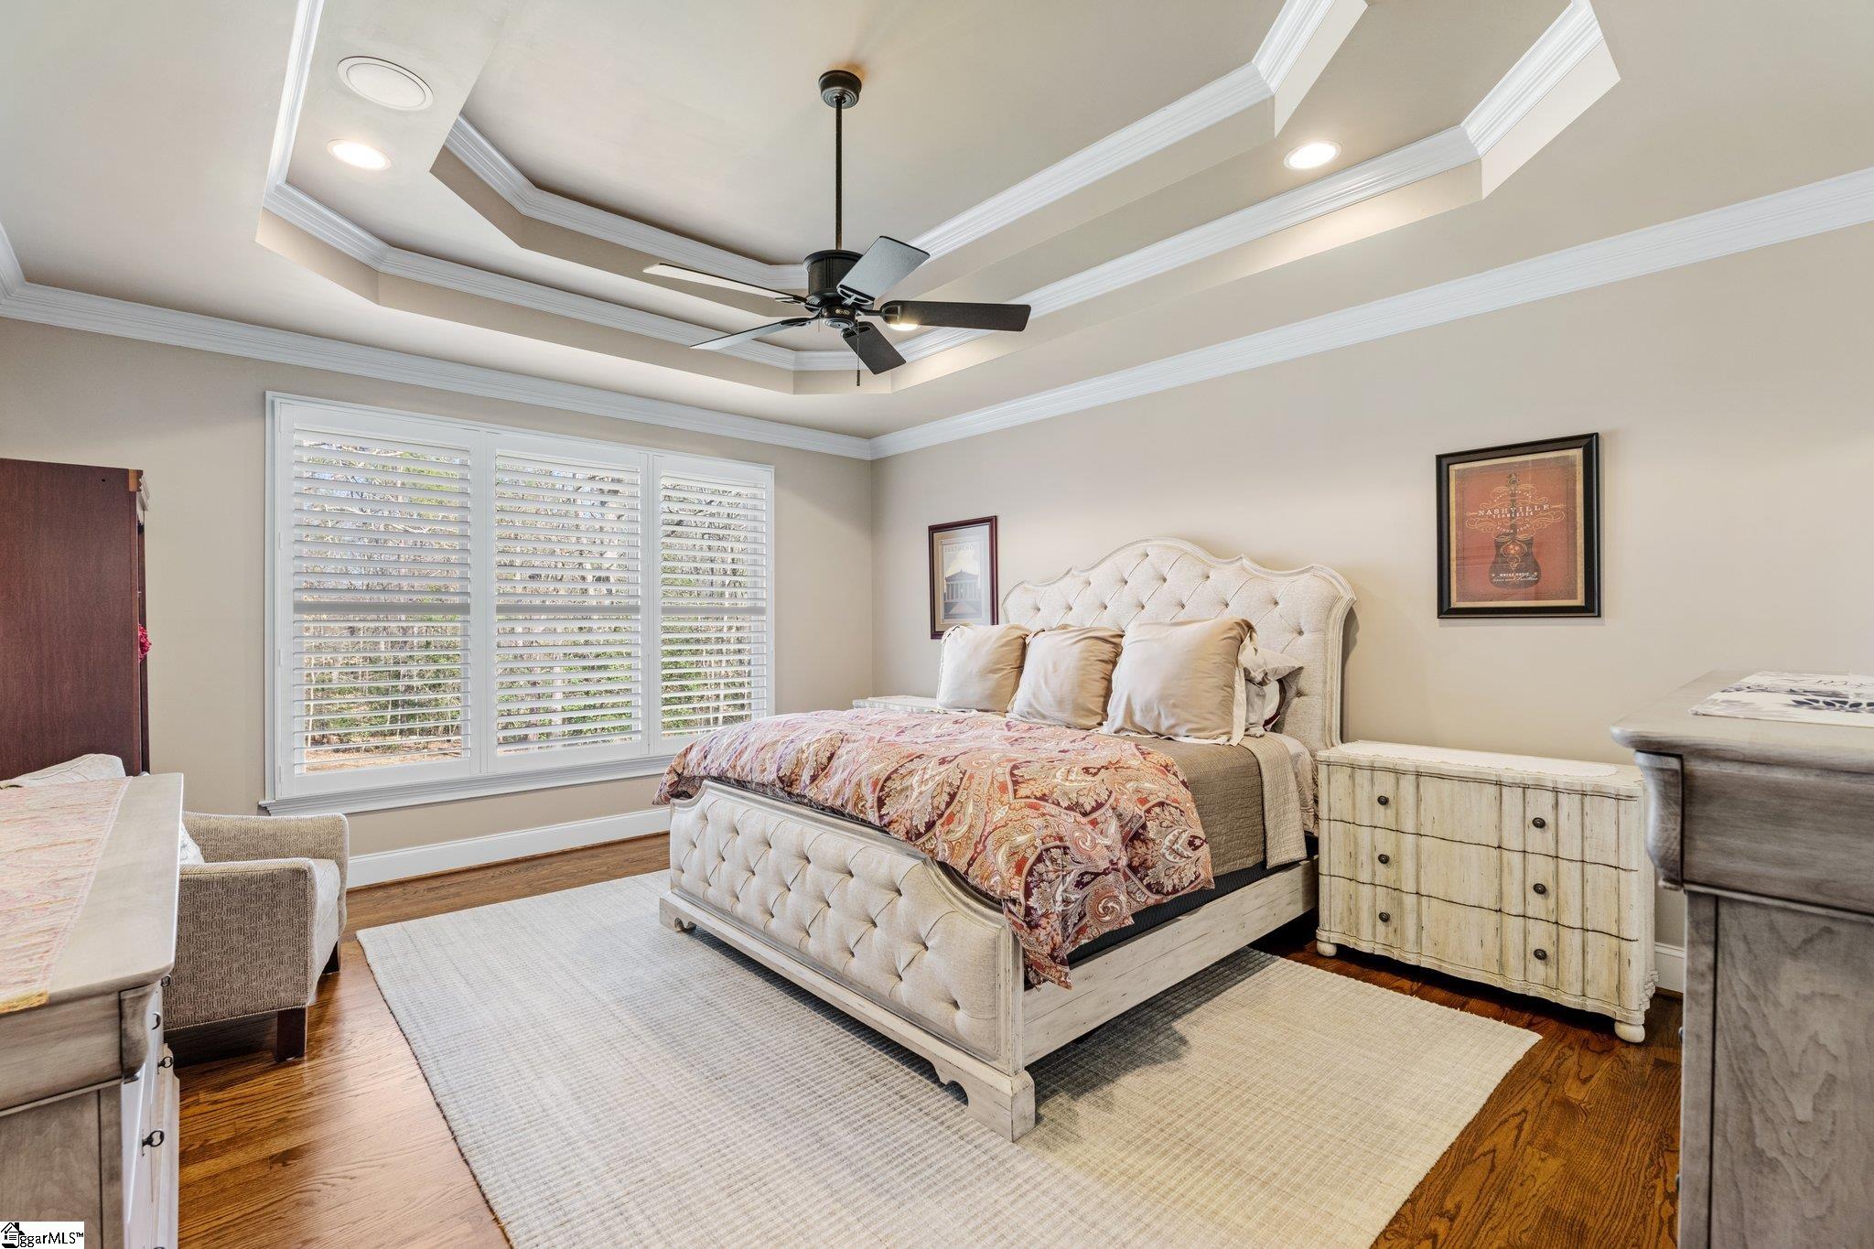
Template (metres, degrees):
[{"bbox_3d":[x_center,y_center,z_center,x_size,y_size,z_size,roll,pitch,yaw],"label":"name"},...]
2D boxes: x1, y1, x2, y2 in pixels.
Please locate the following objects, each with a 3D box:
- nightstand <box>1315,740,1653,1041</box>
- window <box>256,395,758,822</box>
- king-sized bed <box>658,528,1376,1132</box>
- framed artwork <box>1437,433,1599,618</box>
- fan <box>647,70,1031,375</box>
[{"bbox_3d":[2.075,0.927,3.177,0.550,0.806,1.003,0,0,-43],"label":"nightstand"},{"bbox_3d":[-2.150,-0.104,4.870,2.760,1.995,0.119,0,0,-43],"label":"window"},{"bbox_3d":[0.343,0.440,3.745,2.376,1.777,2.143,0,0,-43],"label":"king-sized bed"},{"bbox_3d":[2.338,-0.377,3.374,0.033,0.700,0.550,0,0,-43],"label":"framed artwork"},{"bbox_3d":[-0.347,-1.462,2.907,1.298,0.857,1.298,0,0,-43],"label":"fan"}]

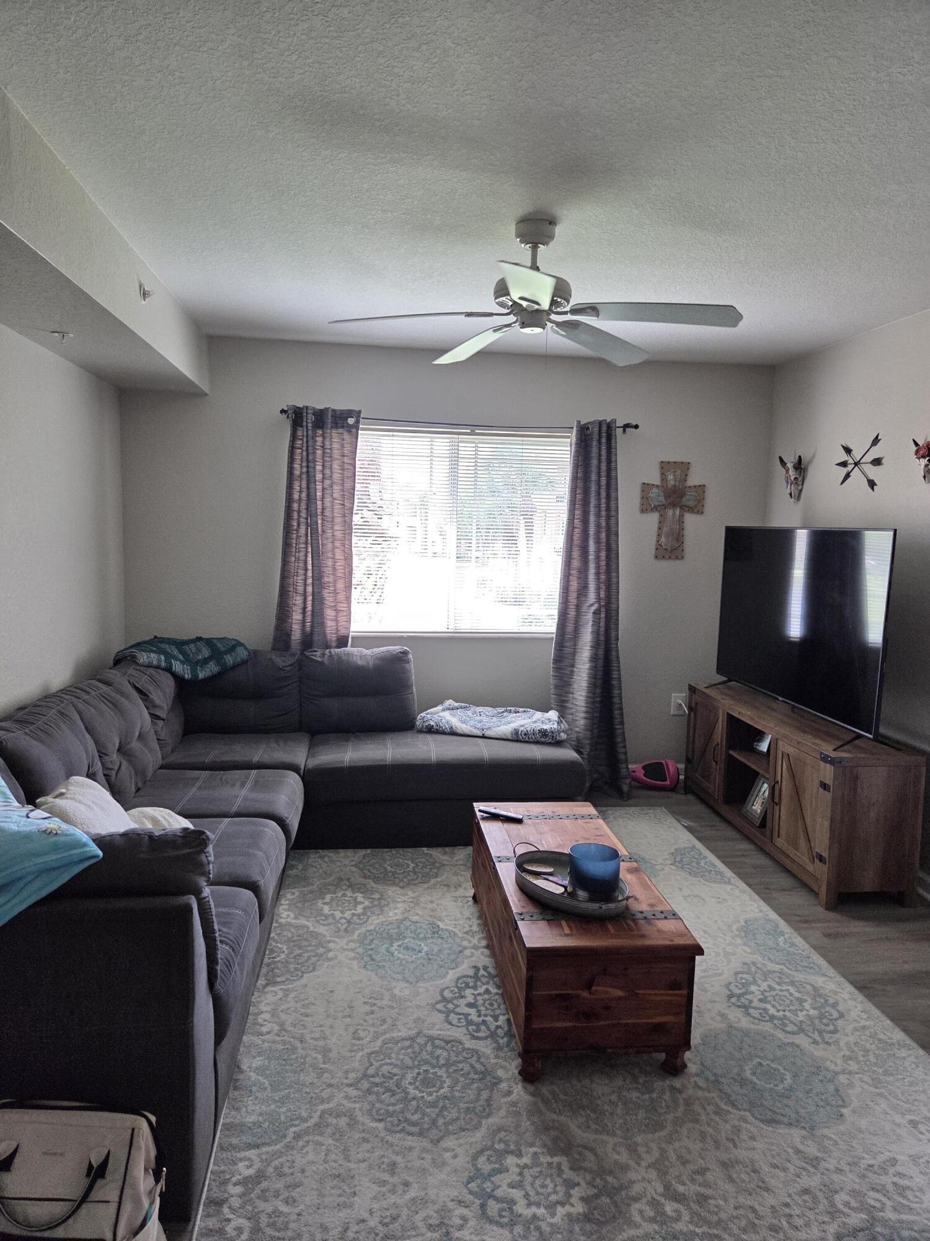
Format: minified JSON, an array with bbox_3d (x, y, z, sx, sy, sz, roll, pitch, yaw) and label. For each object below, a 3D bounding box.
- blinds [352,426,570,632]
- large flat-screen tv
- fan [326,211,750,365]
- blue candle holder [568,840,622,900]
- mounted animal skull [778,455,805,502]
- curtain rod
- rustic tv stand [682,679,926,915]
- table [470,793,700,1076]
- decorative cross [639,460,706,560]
[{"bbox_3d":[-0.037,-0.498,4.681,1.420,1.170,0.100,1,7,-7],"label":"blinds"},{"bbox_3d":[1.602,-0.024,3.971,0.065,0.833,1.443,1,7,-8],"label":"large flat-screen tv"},{"bbox_3d":[0.203,-1.087,2.630,1.270,0.350,1.250,1,7,-7],"label":"fan"},{"bbox_3d":[0.404,0.775,2.557,0.162,0.122,0.162,1,7,-7],"label":"blue candle holder"},{"bbox_3d":[1.779,-0.772,4.469,0.110,0.250,0.180,1,7,-7],"label":"mounted animal skull"},{"bbox_3d":[-0.004,-1.088,4.517,2.000,0.060,0.090,1,7,-7],"label":"curtain rod"},{"bbox_3d":[1.559,0.770,4.024,0.395,0.634,1.450,1,7,-7],"label":"rustic tv stand"},{"bbox_3d":[0.337,1.006,2.821,0.489,0.385,1.168,1,7,-7],"label":"table"},{"bbox_3d":[1.210,-0.636,4.782,0.375,0.565,0.035,1,7,-7],"label":"decorative cross"}]

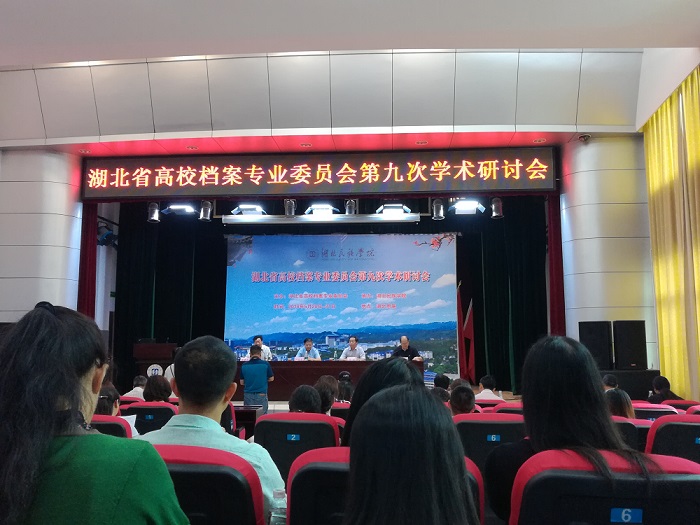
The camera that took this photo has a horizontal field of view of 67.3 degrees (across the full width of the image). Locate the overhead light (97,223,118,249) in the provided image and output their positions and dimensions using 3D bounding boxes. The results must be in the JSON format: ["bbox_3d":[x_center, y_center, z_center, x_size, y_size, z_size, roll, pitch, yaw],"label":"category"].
[{"bbox_3d":[-4.604,-0.533,10.003,0.420,0.450,0.360,2,-7,-14],"label":"overhead light"}]

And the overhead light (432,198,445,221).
[{"bbox_3d":[1.604,-0.958,9.500,0.220,0.400,0.220,0,-7,3],"label":"overhead light"}]

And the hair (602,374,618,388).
[{"bbox_3d":[3.022,1.386,6.100,0.170,0.170,0.200,0,-7,3],"label":"hair"}]

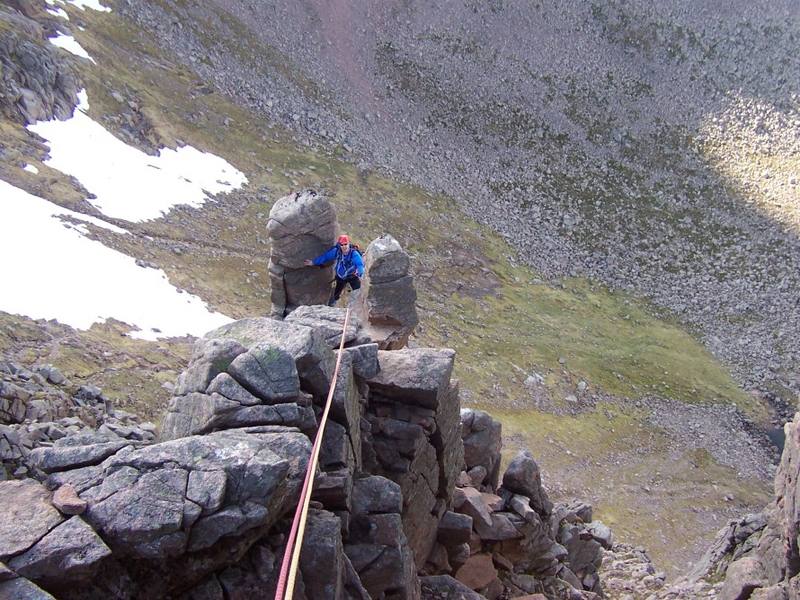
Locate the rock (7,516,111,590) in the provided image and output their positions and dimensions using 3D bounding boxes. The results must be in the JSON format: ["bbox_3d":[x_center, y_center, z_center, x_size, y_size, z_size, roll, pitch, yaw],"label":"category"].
[{"bbox_3d":[-2.678,1.994,6.400,0.720,0.330,0.450,-6,26,-14],"label":"rock"}]

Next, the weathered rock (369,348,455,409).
[{"bbox_3d":[0.181,1.087,11.400,1.120,0.420,1.000,4,25,9],"label":"weathered rock"}]

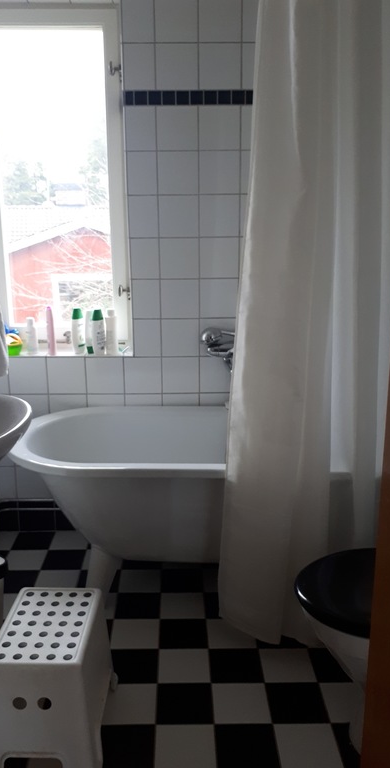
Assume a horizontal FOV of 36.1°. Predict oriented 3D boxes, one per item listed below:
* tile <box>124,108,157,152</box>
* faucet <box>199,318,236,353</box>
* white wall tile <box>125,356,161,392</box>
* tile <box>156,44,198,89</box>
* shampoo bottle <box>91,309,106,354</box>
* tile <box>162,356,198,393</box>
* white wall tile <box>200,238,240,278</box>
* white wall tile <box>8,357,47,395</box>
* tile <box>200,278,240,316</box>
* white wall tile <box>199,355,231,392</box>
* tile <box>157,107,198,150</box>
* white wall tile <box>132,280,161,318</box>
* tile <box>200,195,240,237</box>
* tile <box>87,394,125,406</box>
[{"bbox_3d":[-0.195,-0.925,2.186,0.114,0.149,0.011,-1,14,-1],"label":"tile"},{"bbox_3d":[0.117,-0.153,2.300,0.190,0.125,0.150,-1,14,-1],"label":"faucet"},{"bbox_3d":[-0.209,-0.034,2.403,0.150,0.150,0.008,0,14,-1],"label":"white wall tile"},{"bbox_3d":[-0.060,-1.128,2.131,0.150,0.150,0.008,0,14,-1],"label":"tile"},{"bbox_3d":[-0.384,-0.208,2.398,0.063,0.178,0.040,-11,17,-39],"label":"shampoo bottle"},{"bbox_3d":[-0.056,-0.038,2.407,0.149,0.149,0.011,-1,14,-1],"label":"tile"},{"bbox_3d":[0.093,-0.474,2.256,0.148,0.148,0.010,0,15,0],"label":"white wall tile"},{"bbox_3d":[-0.667,-0.031,2.396,0.150,0.150,0.008,0,14,-1],"label":"white wall tile"},{"bbox_3d":[0.095,-0.334,2.333,0.150,0.150,0.008,0,14,-1],"label":"tile"},{"bbox_3d":[0.096,-0.036,2.374,0.148,0.148,0.010,0,15,0],"label":"white wall tile"},{"bbox_3d":[-0.060,-0.927,2.189,0.149,0.149,0.011,-1,14,-1],"label":"tile"},{"bbox_3d":[-0.186,-0.326,2.295,0.105,0.148,0.010,0,15,0],"label":"white wall tile"},{"bbox_3d":[0.092,-0.627,2.243,0.149,0.149,0.010,0,13,0],"label":"tile"},{"bbox_3d":[-0.360,0.114,2.435,0.149,0.149,0.011,-1,14,-1],"label":"tile"}]

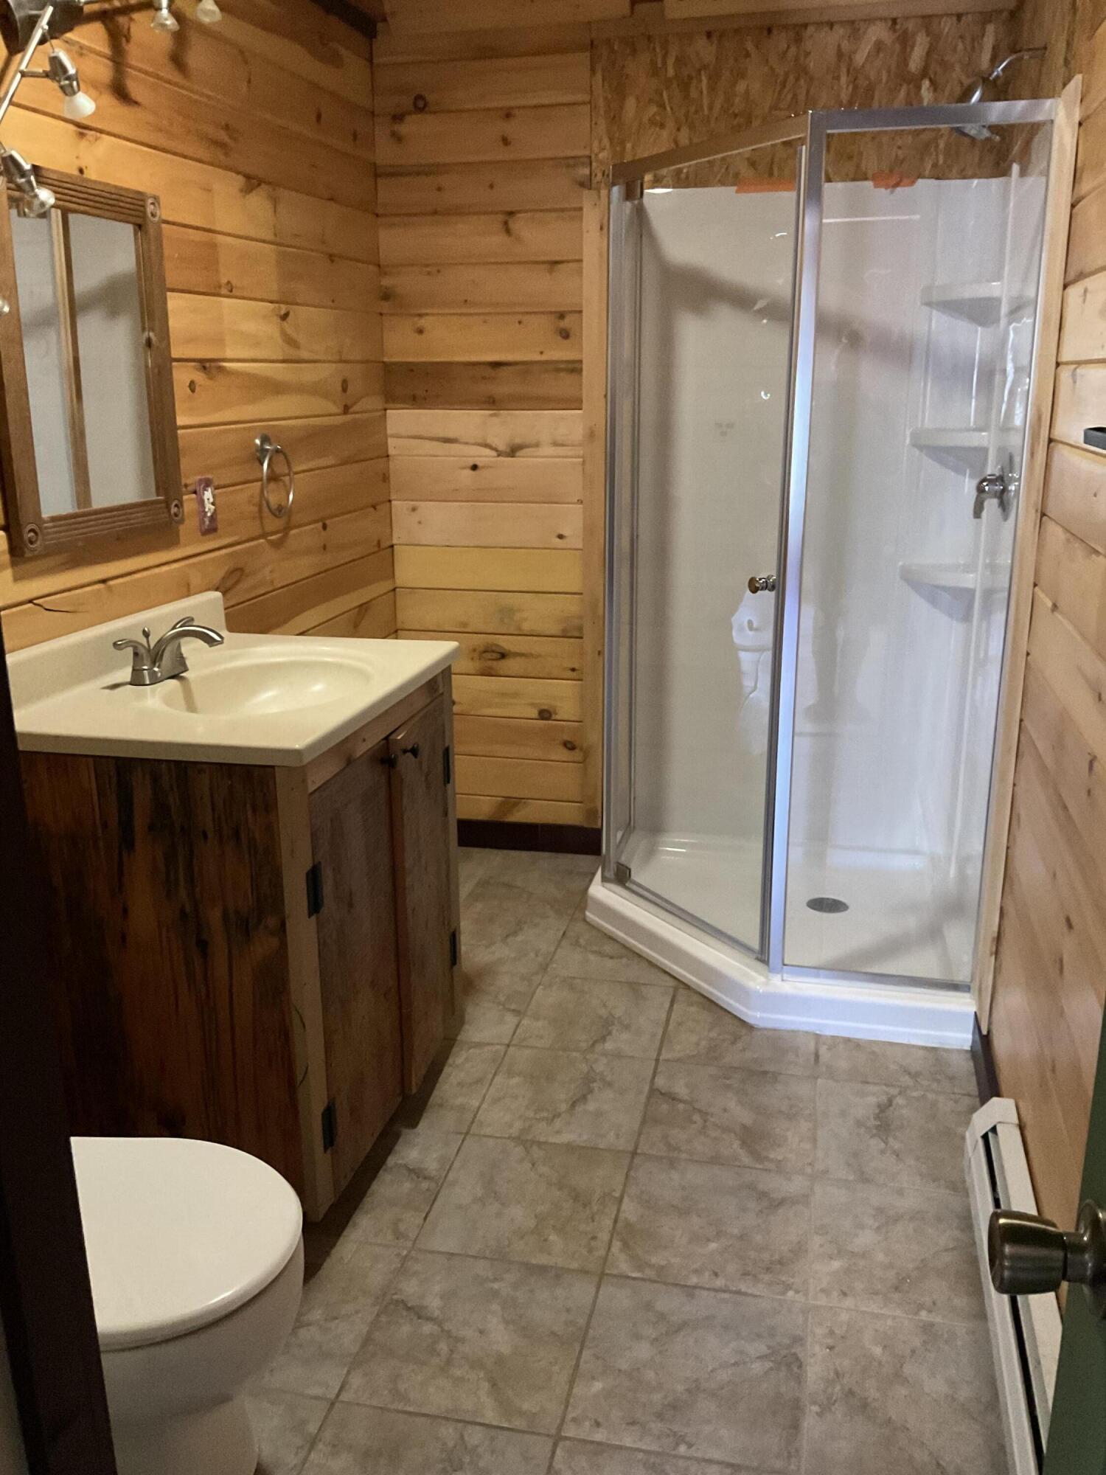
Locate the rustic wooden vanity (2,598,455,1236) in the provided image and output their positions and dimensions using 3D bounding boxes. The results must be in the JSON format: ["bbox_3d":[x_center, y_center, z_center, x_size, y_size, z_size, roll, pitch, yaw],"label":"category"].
[{"bbox_3d":[-0.549,0.278,2.414,0.539,0.979,0.794,3,17,13],"label":"rustic wooden vanity"}]

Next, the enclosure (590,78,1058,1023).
[{"bbox_3d":[0.560,-0.389,3.014,0.964,1.908,0.980,3,17,13],"label":"enclosure"}]

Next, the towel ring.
[{"bbox_3d":[-0.644,-0.602,2.847,0.060,0.191,0.157,3,17,13],"label":"towel ring"}]

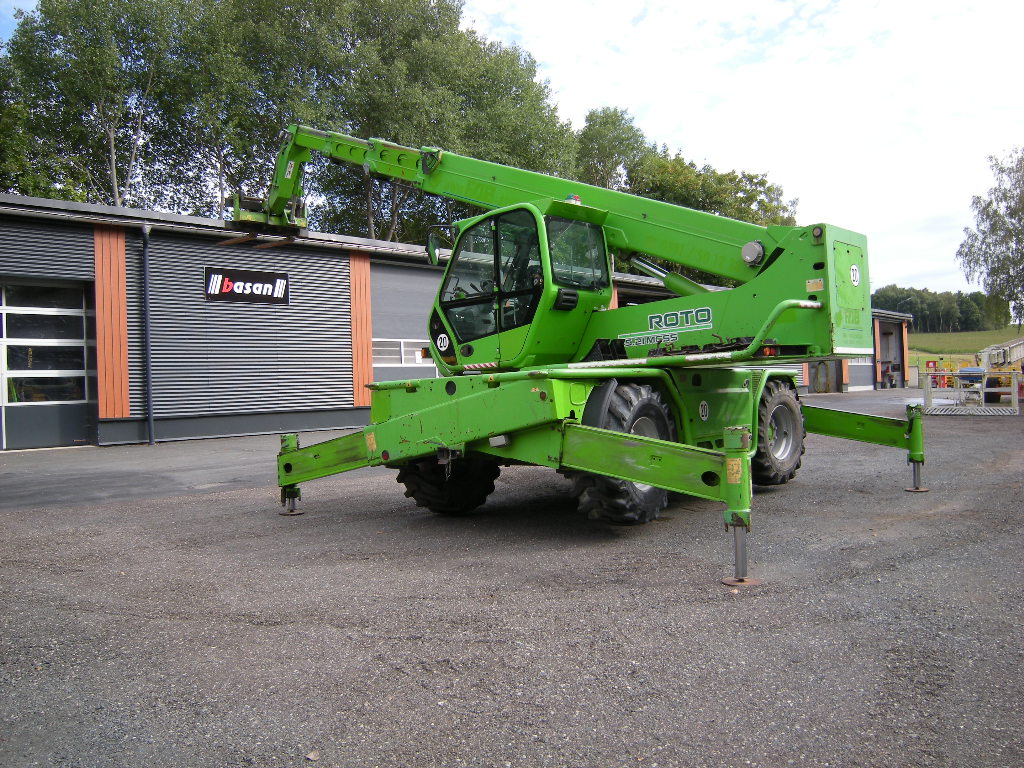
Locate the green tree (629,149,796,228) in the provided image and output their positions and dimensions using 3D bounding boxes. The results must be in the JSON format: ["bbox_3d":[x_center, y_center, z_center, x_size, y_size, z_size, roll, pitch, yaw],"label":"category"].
[{"bbox_3d":[12.802,-7.106,52.067,10.300,15.363,9.800,-2,0,0],"label":"green tree"}]

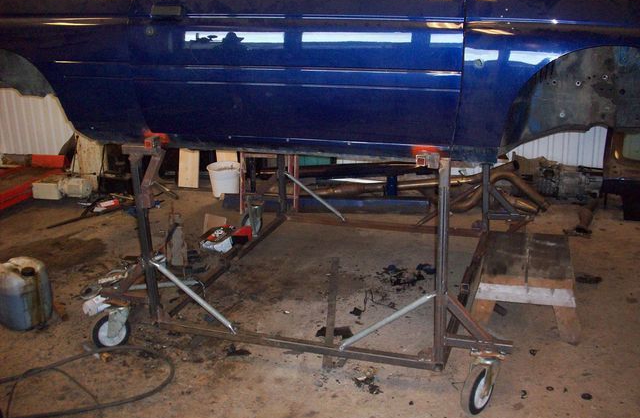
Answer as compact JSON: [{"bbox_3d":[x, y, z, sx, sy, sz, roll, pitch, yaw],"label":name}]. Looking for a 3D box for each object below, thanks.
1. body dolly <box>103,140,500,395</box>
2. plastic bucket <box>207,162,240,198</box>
[{"bbox_3d":[0.091,0.009,3.091,1.633,0.903,1.491,4,19,19],"label":"body dolly"},{"bbox_3d":[-0.687,-0.208,5.015,0.265,0.228,0.265,-2,18,1],"label":"plastic bucket"}]

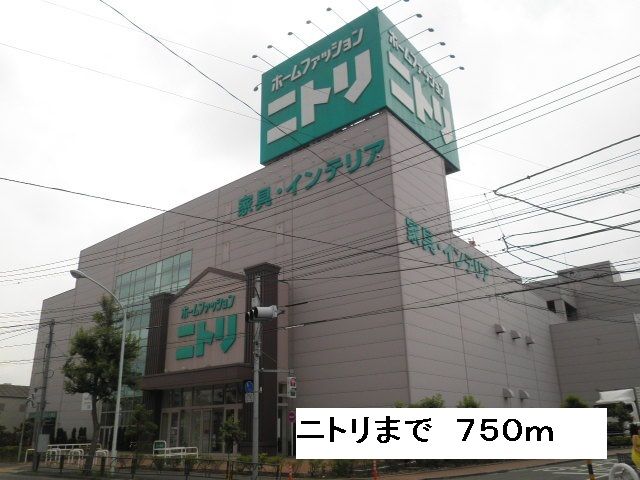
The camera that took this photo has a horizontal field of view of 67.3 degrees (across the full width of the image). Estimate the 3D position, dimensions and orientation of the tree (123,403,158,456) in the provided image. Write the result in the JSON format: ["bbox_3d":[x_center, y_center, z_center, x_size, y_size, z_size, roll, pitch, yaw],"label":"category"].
[{"bbox_3d":[-10.173,10.740,27.243,1.900,2.902,1.900,-16,-25,36],"label":"tree"}]

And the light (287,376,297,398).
[{"bbox_3d":[-0.994,5.113,16.642,0.180,0.700,0.360,-17,-26,37],"label":"light"}]

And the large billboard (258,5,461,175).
[{"bbox_3d":[3.525,-10.364,42.257,12.159,9.211,11.975,-16,-25,36],"label":"large billboard"}]

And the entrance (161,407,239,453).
[{"bbox_3d":[-7.746,12.001,30.430,7.786,2.754,0.350,-16,-25,36],"label":"entrance"}]

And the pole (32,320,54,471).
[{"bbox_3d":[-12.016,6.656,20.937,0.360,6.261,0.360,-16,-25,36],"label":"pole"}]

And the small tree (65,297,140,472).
[{"bbox_3d":[-9.197,5.807,20.187,3.100,7.195,3.100,-16,-25,36],"label":"small tree"}]

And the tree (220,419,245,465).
[{"bbox_3d":[-3.831,8.771,20.925,1.150,2.100,1.150,-1,-20,0],"label":"tree"}]

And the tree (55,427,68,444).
[{"bbox_3d":[-23.181,17.576,43.107,1.250,1.750,1.250,-16,-25,36],"label":"tree"}]

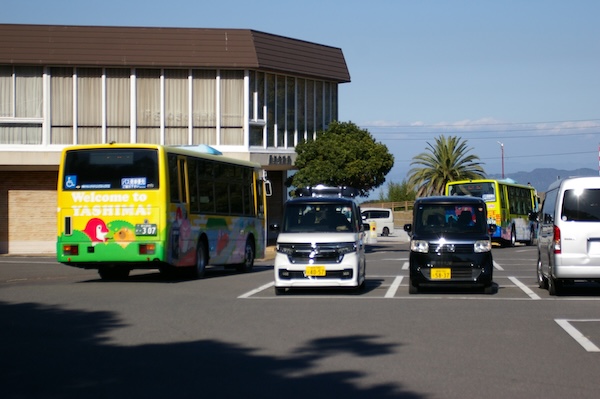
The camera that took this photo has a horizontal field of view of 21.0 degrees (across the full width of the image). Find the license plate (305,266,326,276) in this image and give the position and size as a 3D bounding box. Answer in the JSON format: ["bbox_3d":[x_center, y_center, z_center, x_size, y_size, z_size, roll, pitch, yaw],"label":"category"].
[{"bbox_3d":[0.269,1.219,27.300,0.330,0.165,0.020,0,0,4],"label":"license plate"}]

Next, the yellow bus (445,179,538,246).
[{"bbox_3d":[8.548,0.504,71.136,2.350,2.920,8.990,0,-1,18],"label":"yellow bus"}]

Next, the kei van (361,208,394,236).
[{"bbox_3d":[4.035,1.247,98.000,1.680,1.780,4.200,0,0,41],"label":"kei van"}]

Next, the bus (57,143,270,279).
[{"bbox_3d":[-2.970,0.277,37.737,2.350,2.920,8.990,0,-1,12],"label":"bus"}]

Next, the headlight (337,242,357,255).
[{"bbox_3d":[0.793,0.836,27.550,0.340,0.190,0.300,0,0,4],"label":"headlight"}]

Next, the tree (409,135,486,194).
[{"bbox_3d":[10.193,-1.082,112.000,5.400,6.650,5.400,0,0,0],"label":"tree"}]

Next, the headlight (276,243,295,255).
[{"bbox_3d":[-0.240,0.842,27.650,0.330,0.190,0.300,0,0,4],"label":"headlight"}]

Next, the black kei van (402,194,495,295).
[{"bbox_3d":[2.740,0.811,29.450,1.520,1.740,3.400,0,0,5],"label":"black kei van"}]

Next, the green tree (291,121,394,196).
[{"bbox_3d":[1.390,-0.397,54.000,3.600,4.490,3.600,0,0,0],"label":"green tree"}]

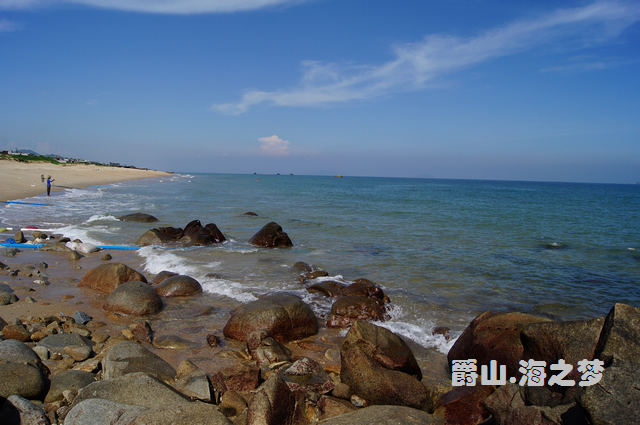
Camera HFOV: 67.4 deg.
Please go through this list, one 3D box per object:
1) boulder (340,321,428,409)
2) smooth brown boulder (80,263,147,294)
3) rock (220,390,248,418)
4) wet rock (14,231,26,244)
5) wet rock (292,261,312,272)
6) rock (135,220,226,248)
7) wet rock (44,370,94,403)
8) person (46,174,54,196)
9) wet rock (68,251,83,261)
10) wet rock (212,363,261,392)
[{"bbox_3d":[0.645,1.399,4.584,0.866,0.701,0.779,2,4,9],"label":"boulder"},{"bbox_3d":[-3.841,1.184,8.930,1.178,0.447,1.001,0,5,-23],"label":"smooth brown boulder"},{"bbox_3d":[-0.715,1.589,4.020,0.235,0.178,0.212,1,4,-10],"label":"rock"},{"bbox_3d":[-8.548,0.706,13.652,0.314,0.355,0.267,-1,5,-32],"label":"wet rock"},{"bbox_3d":[-0.407,1.256,11.258,0.470,0.246,0.376,1,4,-2],"label":"wet rock"},{"bbox_3d":[-4.292,0.648,14.860,2.790,0.773,1.300,0,5,-16],"label":"rock"},{"bbox_3d":[-2.236,1.523,4.274,0.446,0.235,0.420,-1,5,-28],"label":"wet rock"},{"bbox_3d":[-21.229,-2.085,37.807,0.600,1.679,0.500,-2,6,-41],"label":"person"},{"bbox_3d":[-5.709,1.009,11.191,0.327,0.222,0.280,-1,5,-27],"label":"wet rock"},{"bbox_3d":[-0.796,1.562,4.581,0.459,0.201,0.322,1,4,-10],"label":"wet rock"}]

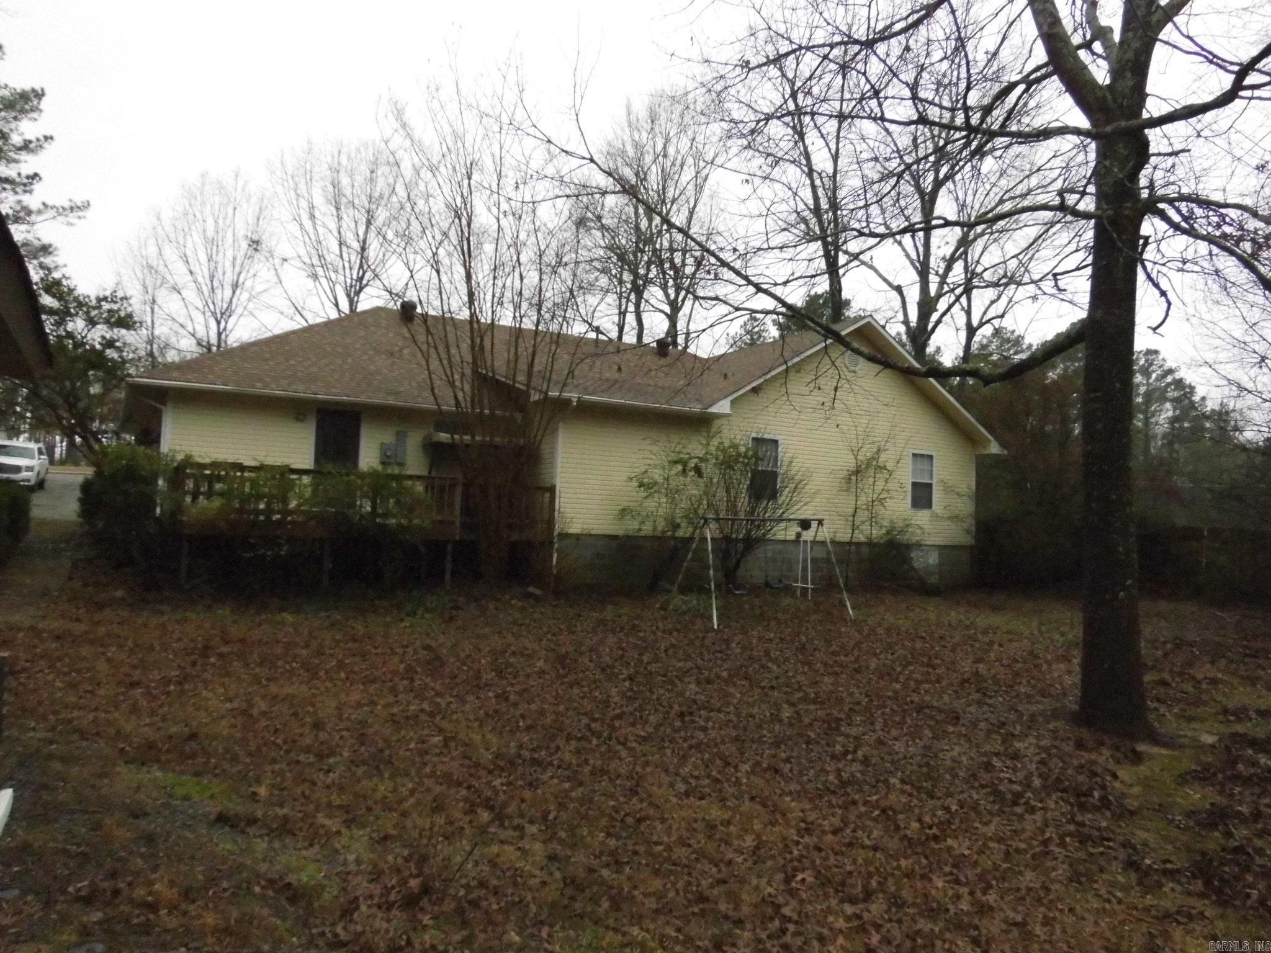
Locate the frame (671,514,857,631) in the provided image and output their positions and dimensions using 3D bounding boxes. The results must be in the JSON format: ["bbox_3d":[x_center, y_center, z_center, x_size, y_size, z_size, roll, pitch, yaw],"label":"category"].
[{"bbox_3d":[2.300,1.640,16.400,2.850,1.820,1.680,4,-3,-27],"label":"frame"}]

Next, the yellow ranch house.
[{"bbox_3d":[-2.437,-0.891,25.645,20.750,6.850,14.100,4,-3,-30],"label":"yellow ranch house"}]

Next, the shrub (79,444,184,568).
[{"bbox_3d":[-8.980,0.540,16.300,1.700,2.150,1.650,4,-3,-30],"label":"shrub"}]

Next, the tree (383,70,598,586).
[{"bbox_3d":[-2.750,-2.720,17.400,3.900,9.600,3.800,4,-3,-30],"label":"tree"}]

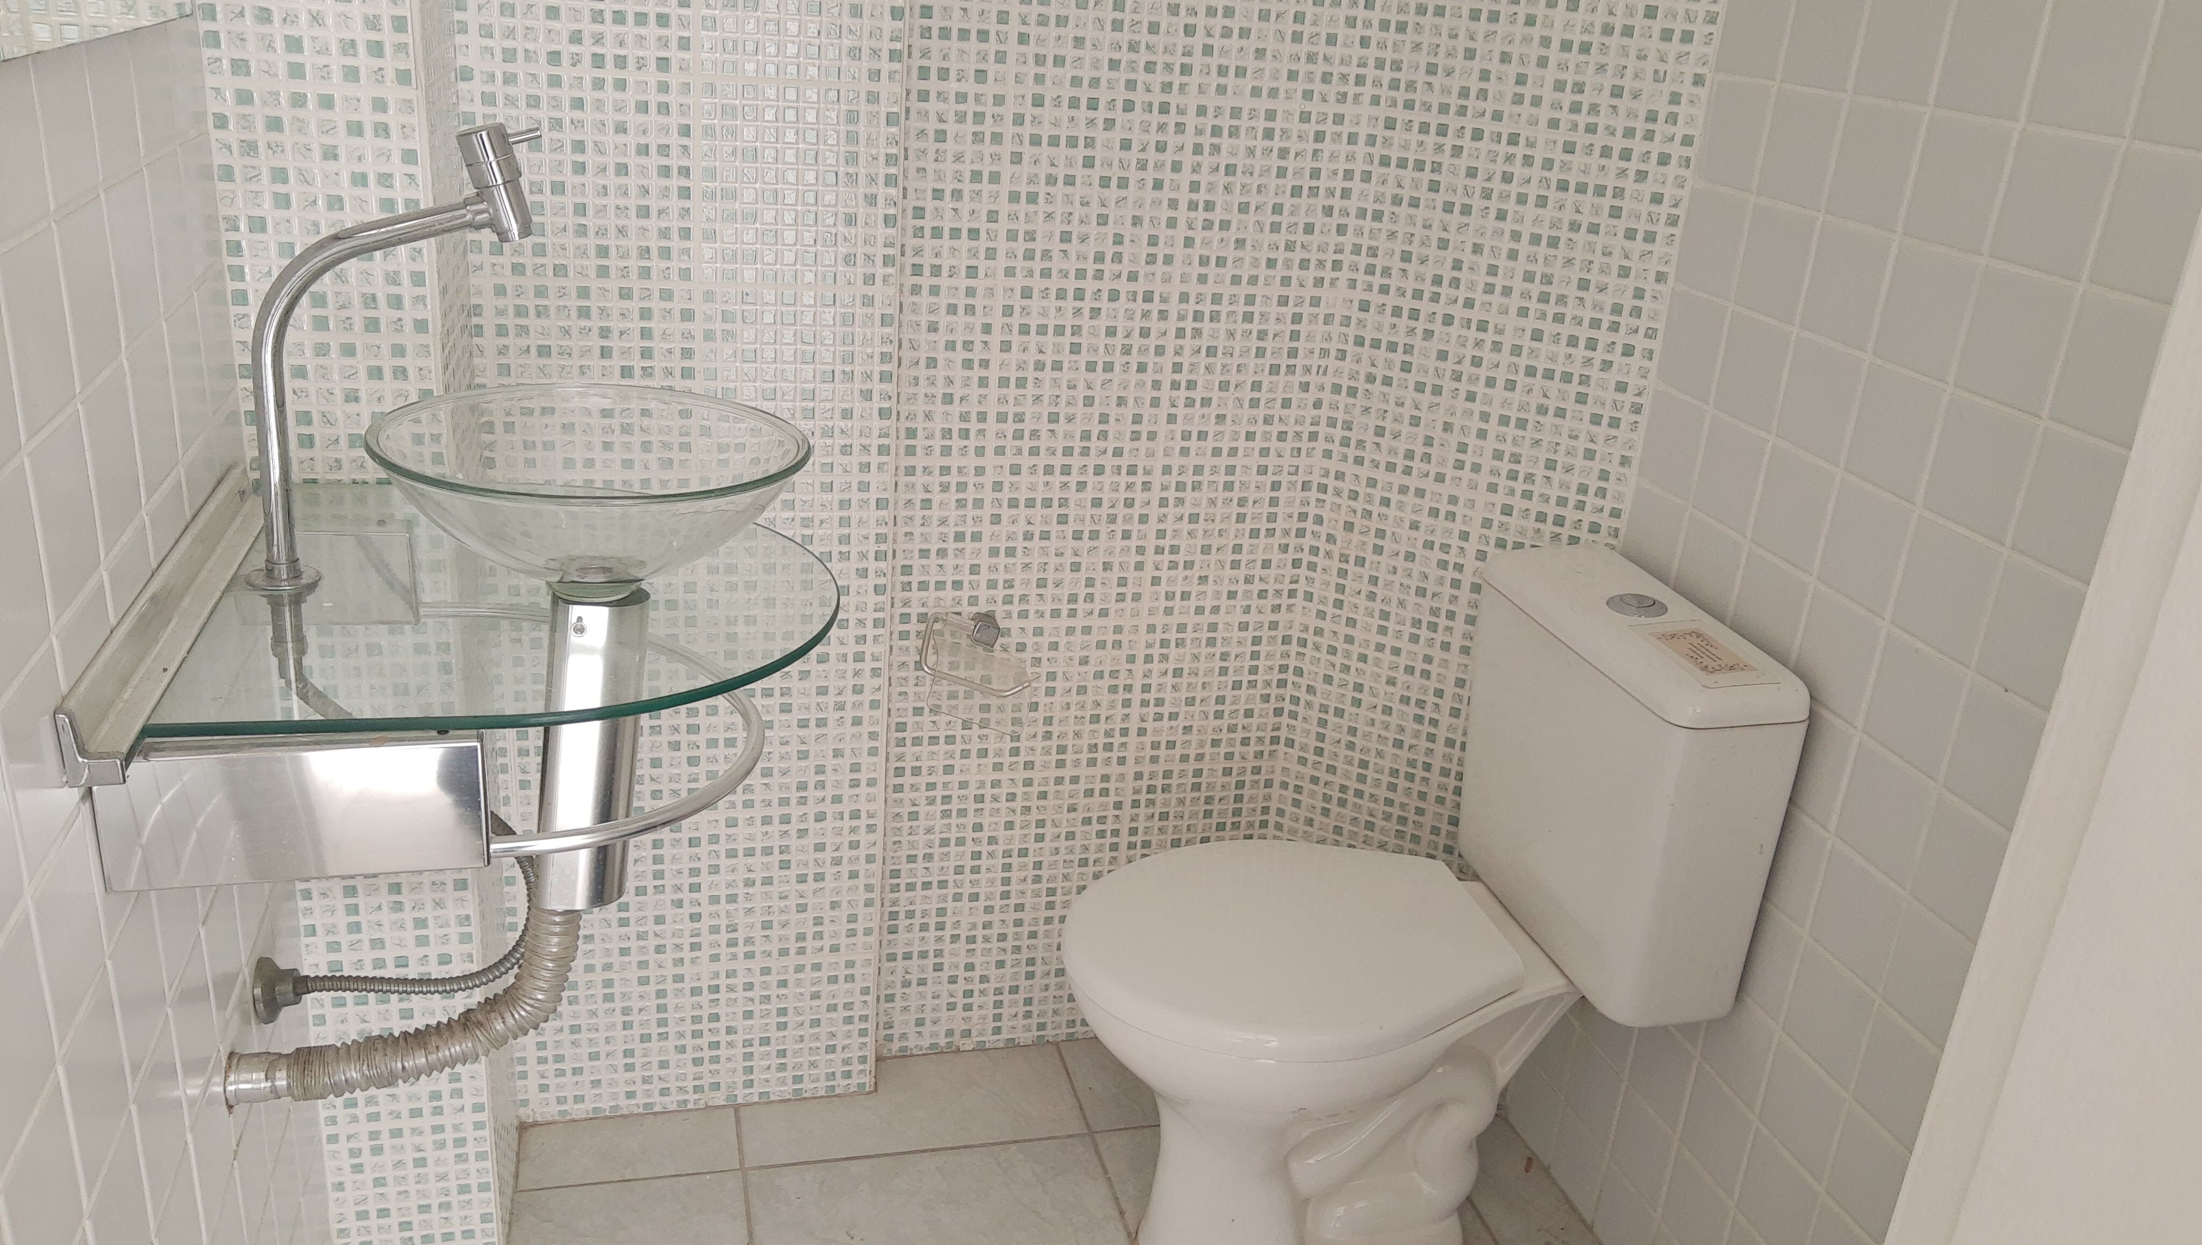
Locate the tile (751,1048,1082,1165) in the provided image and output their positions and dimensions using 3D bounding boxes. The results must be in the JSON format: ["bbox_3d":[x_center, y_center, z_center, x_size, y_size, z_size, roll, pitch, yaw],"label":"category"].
[{"bbox_3d":[-0.233,0.597,2.045,0.410,0.010,0.180,-1,22,-15],"label":"tile"}]

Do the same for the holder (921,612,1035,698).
[{"bbox_3d":[-0.139,0.044,1.906,0.141,0.094,0.070,-1,22,-15],"label":"holder"}]

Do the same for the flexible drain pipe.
[{"bbox_3d":[-0.542,0.300,1.298,0.265,0.143,0.074,-1,22,-15],"label":"flexible drain pipe"}]

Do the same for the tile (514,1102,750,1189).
[{"bbox_3d":[-0.546,0.617,1.932,0.254,0.010,0.118,-1,22,-15],"label":"tile"}]

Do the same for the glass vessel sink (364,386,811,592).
[{"bbox_3d":[-0.374,-0.084,1.222,0.301,0.121,0.301,-1,22,-15],"label":"glass vessel sink"}]

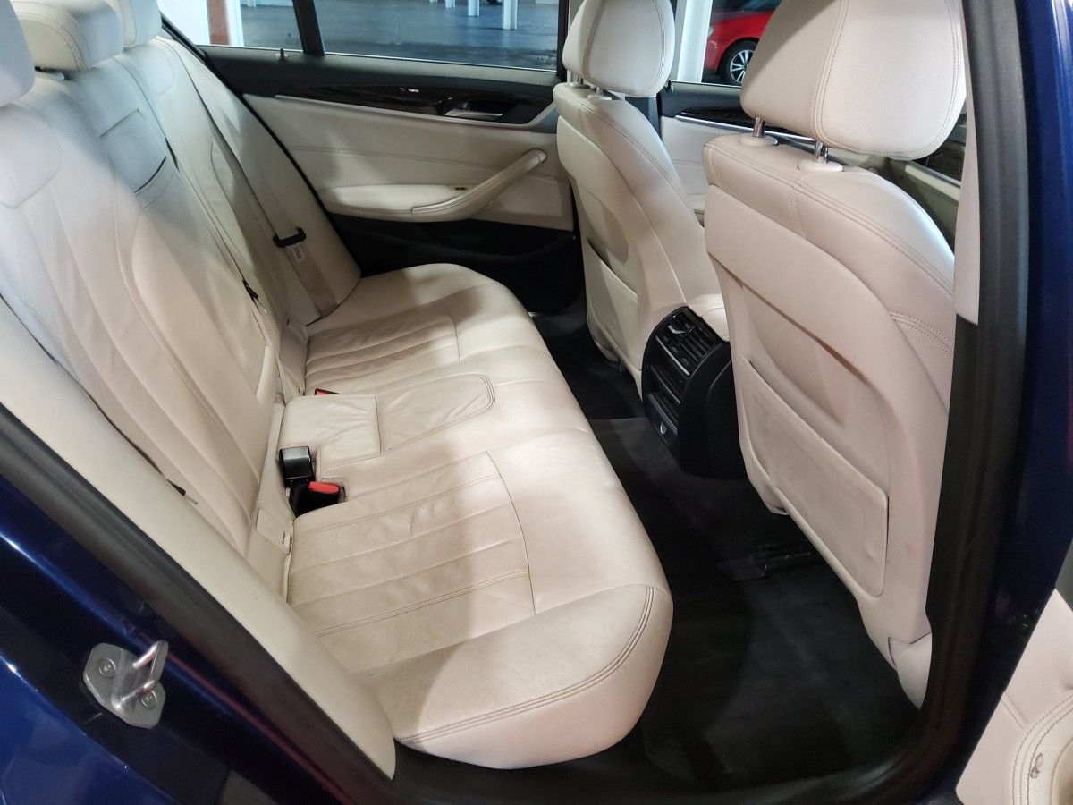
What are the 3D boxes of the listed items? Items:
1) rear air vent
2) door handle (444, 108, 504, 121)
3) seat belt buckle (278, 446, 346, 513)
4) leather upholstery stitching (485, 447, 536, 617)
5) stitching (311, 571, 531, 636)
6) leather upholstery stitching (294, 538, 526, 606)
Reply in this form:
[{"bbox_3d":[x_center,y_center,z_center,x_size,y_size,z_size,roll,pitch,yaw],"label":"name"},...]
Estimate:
[{"bbox_3d":[0.291,-0.025,1.524,0.120,0.270,0.200,-3,28,-11],"label":"rear air vent"},{"bbox_3d":[-0.147,-0.679,1.904,0.135,0.022,0.030,-3,28,-11],"label":"door handle"},{"bbox_3d":[-0.364,0.127,1.304,0.100,0.075,0.085,-3,28,-11],"label":"seat belt buckle"},{"bbox_3d":[-0.035,0.165,1.134,0.024,0.015,0.375,-16,30,-4],"label":"leather upholstery stitching"},{"bbox_3d":[-0.144,0.256,1.025,0.285,0.012,0.016,-16,30,-4],"label":"stitching"},{"bbox_3d":[-0.168,0.227,1.081,0.318,0.012,0.012,-16,30,-4],"label":"leather upholstery stitching"}]

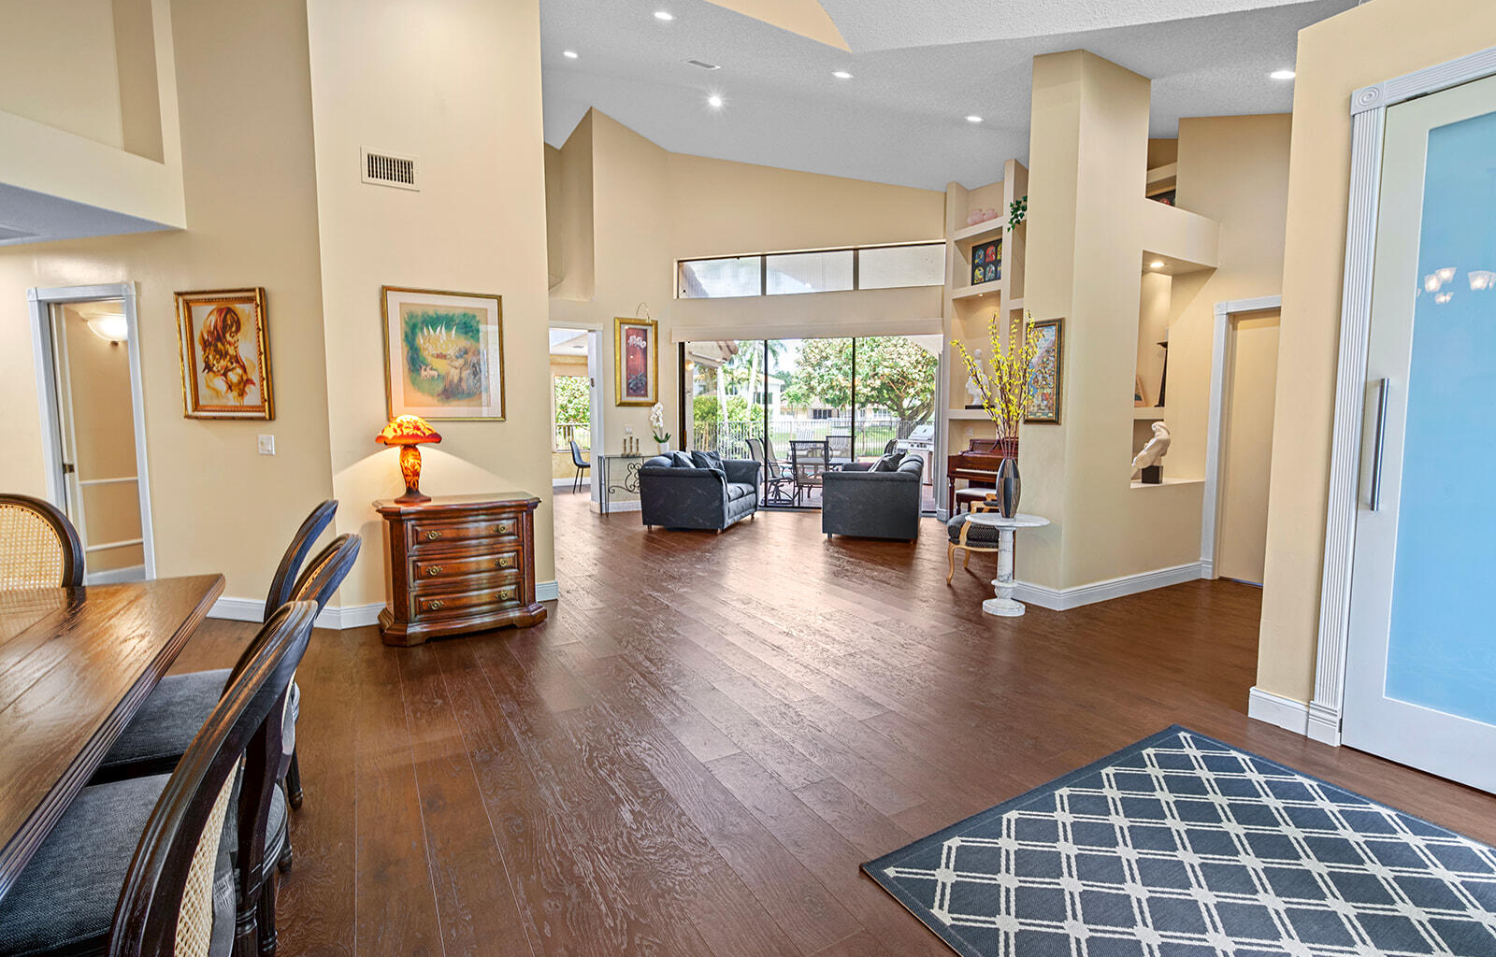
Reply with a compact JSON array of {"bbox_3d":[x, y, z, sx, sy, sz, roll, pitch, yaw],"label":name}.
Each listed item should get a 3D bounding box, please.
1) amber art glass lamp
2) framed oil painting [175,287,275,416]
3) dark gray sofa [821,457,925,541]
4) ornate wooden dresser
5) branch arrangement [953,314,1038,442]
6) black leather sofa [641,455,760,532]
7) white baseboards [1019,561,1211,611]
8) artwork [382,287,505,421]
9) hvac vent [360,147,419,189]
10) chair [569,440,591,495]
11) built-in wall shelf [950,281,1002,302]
[{"bbox_3d":[-1.978,-0.116,3.895,0.385,0.511,0.385,-3,6,-30],"label":"amber art glass lamp"},{"bbox_3d":[-3.111,-0.734,3.950,0.637,0.755,0.045,1,5,15],"label":"framed oil painting"},{"bbox_3d":[1.431,0.162,7.445,0.983,0.850,1.550,1,5,15],"label":"dark gray sofa"},{"bbox_3d":[-1.706,0.512,3.978,0.886,0.750,0.500,-3,6,-32],"label":"ornate wooden dresser"},{"bbox_3d":[1.636,-0.647,4.381,0.560,0.870,0.480,2,5,20],"label":"branch arrangement"},{"bbox_3d":[-0.490,0.114,7.919,0.940,0.860,1.470,1,5,17],"label":"black leather sofa"},{"bbox_3d":[2.675,0.735,4.872,1.790,0.140,0.360,-3,6,-30],"label":"white baseboards"},{"bbox_3d":[-1.874,-0.756,4.144,0.672,0.798,0.030,-3,6,-30],"label":"artwork"},{"bbox_3d":[-2.093,-1.810,3.891,0.300,0.196,0.020,-3,6,-30],"label":"hvac vent"},{"bbox_3d":[-2.770,-0.185,11.296,0.530,0.880,0.460,0,5,5],"label":"chair"},{"bbox_3d":[2.706,-2.145,7.589,0.310,0.125,0.677,-3,6,-30],"label":"built-in wall shelf"}]

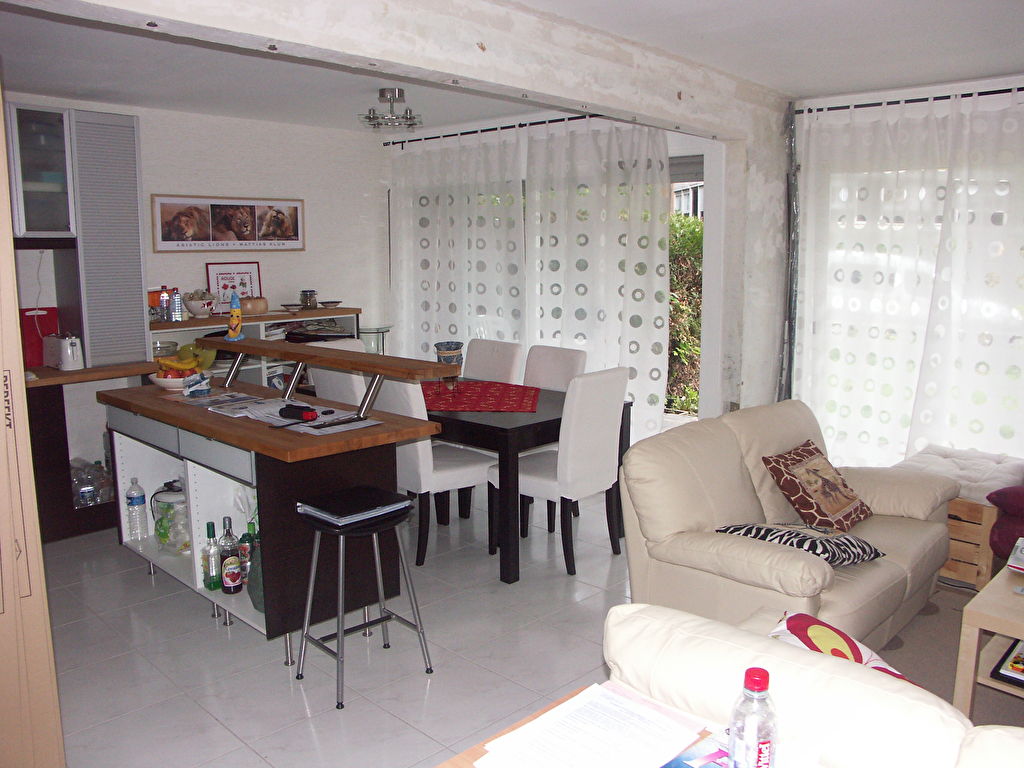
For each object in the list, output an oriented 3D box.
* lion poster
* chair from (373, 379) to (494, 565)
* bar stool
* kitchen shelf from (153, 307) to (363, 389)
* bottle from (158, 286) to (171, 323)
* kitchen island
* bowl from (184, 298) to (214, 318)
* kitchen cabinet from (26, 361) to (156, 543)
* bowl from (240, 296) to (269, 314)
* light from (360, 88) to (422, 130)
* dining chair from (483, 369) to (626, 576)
[{"bbox_3d":[-1.887,-1.080,5.618,1.085,0.362,0.030,-9,12,-44],"label":"lion poster"},{"bbox_3d":[-0.410,0.379,4.367,0.570,0.970,0.500,-8,12,-40],"label":"chair"},{"bbox_3d":[-0.541,0.754,3.016,0.400,0.640,0.360,-9,12,-44],"label":"bar stool"},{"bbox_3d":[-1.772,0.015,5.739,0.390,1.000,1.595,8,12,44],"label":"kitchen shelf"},{"bbox_3d":[-2.147,-0.491,5.120,0.067,0.222,0.067,8,12,44],"label":"bottle"},{"bbox_3d":[-1.089,0.540,3.553,0.645,0.900,1.700,-9,12,-44],"label":"kitchen island"},{"bbox_3d":[-2.046,-0.495,5.442,0.210,0.120,0.210,0,8,0],"label":"bowl"},{"bbox_3d":[-2.508,0.349,4.806,0.820,0.900,0.620,-9,12,-44],"label":"kitchen cabinet"},{"bbox_3d":[-1.785,-0.539,5.709,0.205,0.120,0.205,8,12,44],"label":"bowl"},{"bbox_3d":[-0.679,-1.546,4.694,0.360,0.215,0.330,0,9,0],"label":"light"},{"bbox_3d":[0.234,0.398,4.239,0.570,0.970,0.500,8,12,41],"label":"dining chair"}]

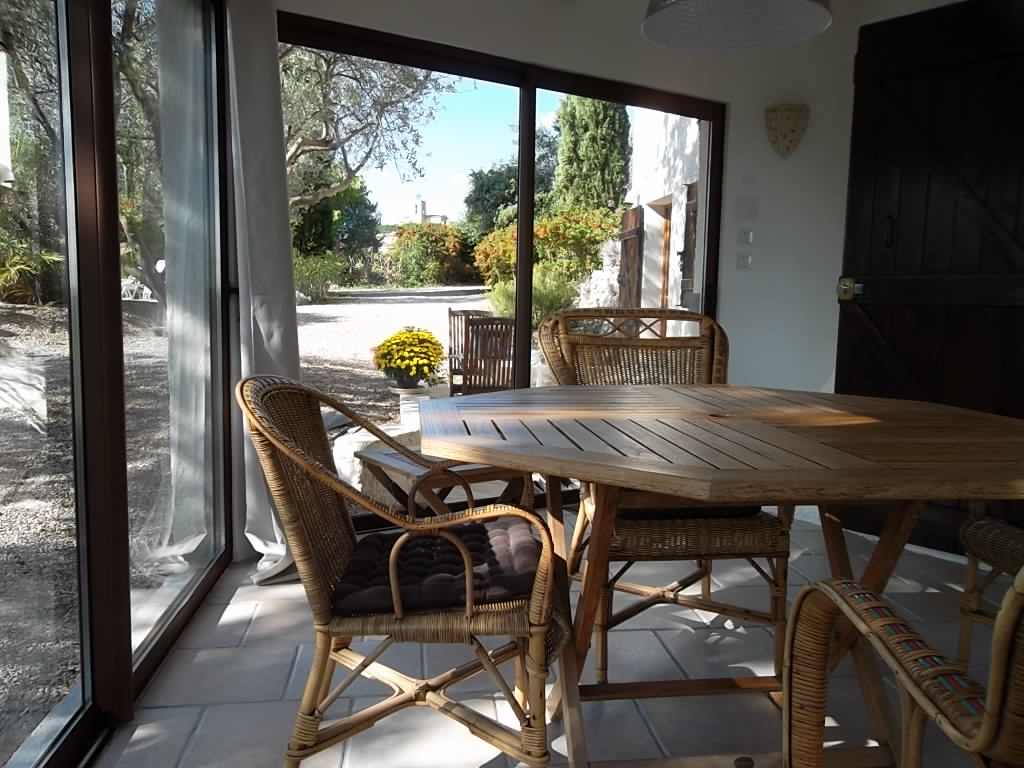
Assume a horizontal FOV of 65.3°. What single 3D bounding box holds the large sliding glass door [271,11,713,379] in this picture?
[{"bbox_3d":[0.039,-0.424,3.753,2.427,2.067,0.100,-2,7,-31],"label":"large sliding glass door"}]

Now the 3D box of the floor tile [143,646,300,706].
[{"bbox_3d":[-0.768,0.780,2.123,0.342,0.015,0.332,0,6,-8],"label":"floor tile"}]

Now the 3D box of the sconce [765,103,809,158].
[{"bbox_3d":[1.264,-1.183,3.740,0.100,0.235,0.215,-3,7,-35],"label":"sconce"}]

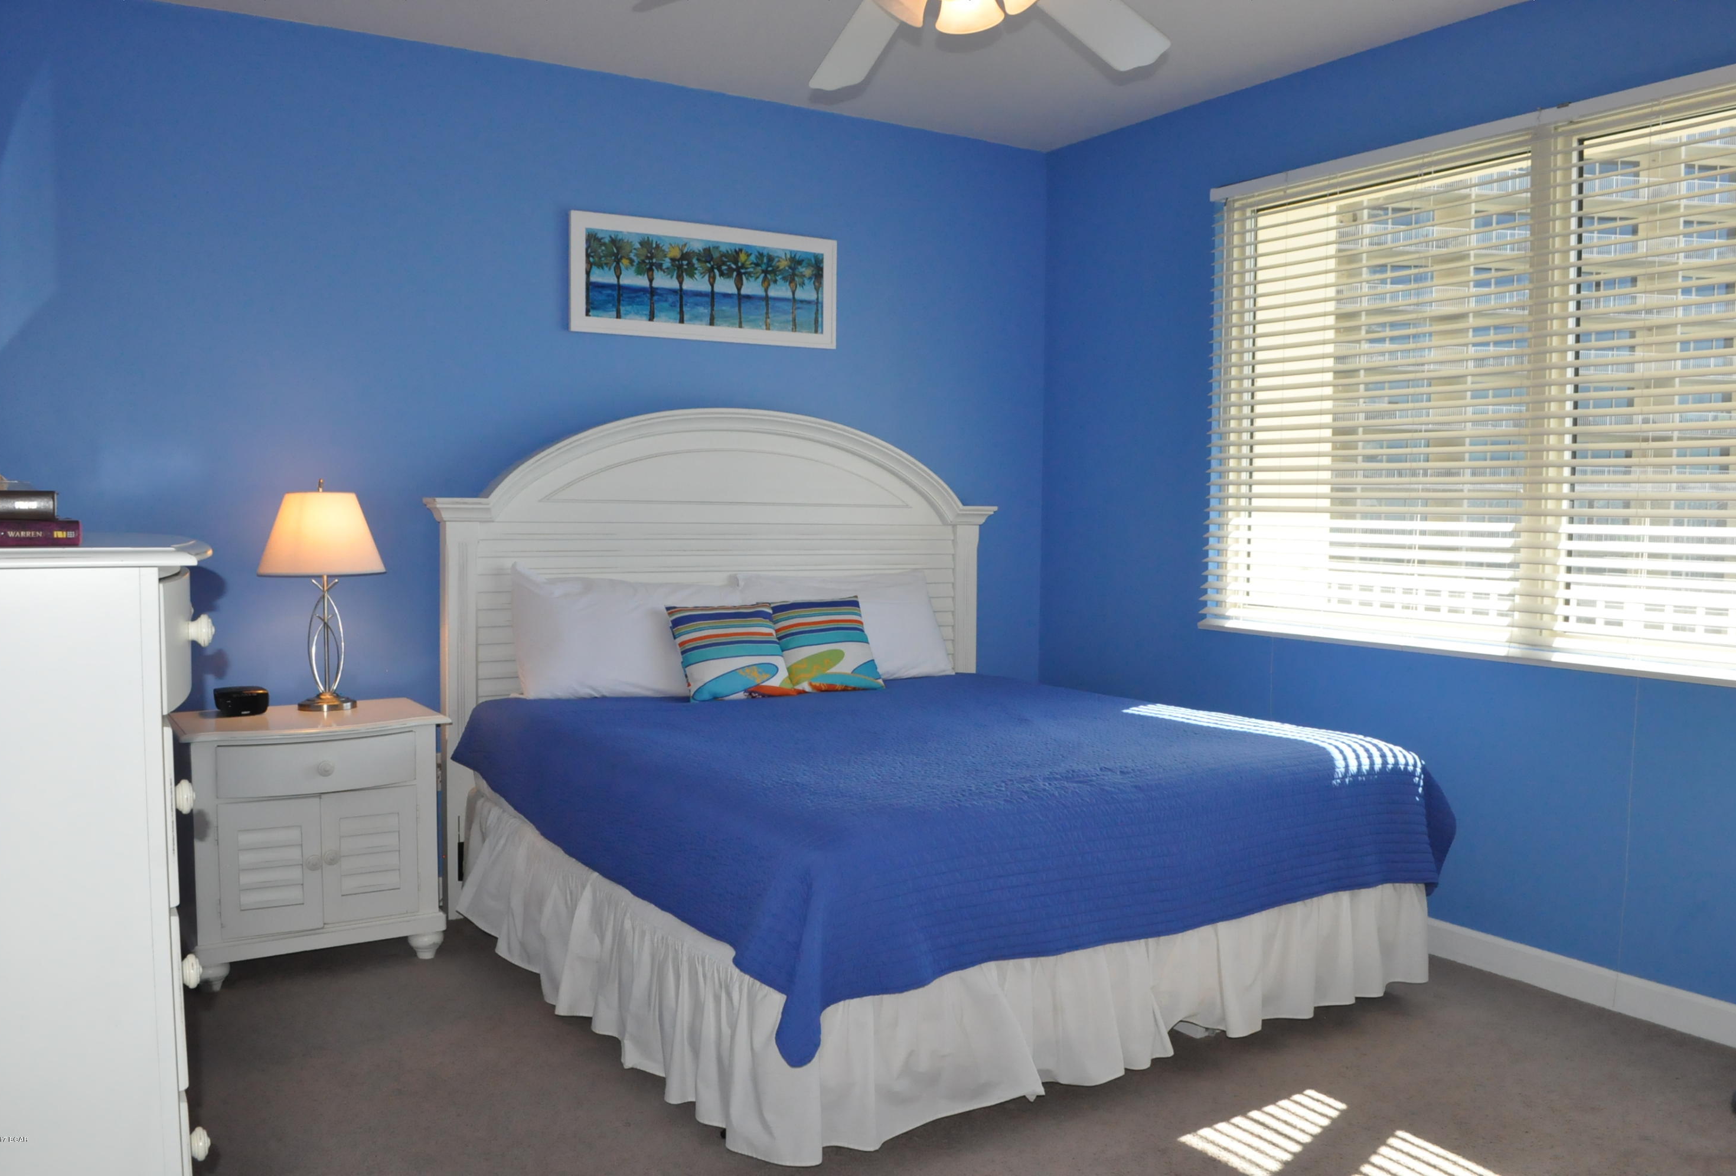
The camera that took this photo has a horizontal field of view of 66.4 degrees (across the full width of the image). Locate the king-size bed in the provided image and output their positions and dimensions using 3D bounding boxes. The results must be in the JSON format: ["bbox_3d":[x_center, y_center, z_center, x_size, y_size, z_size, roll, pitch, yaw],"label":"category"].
[{"bbox_3d":[0.084,0.253,3.860,2.150,1.630,2.020,-2,4,-32],"label":"king-size bed"}]

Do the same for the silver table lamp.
[{"bbox_3d":[-1.599,0.023,3.901,0.356,0.675,0.356,-2,4,-30],"label":"silver table lamp"}]

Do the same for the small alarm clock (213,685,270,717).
[{"bbox_3d":[-1.811,0.325,3.828,0.155,0.078,0.100,-2,4,-30],"label":"small alarm clock"}]

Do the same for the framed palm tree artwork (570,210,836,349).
[{"bbox_3d":[-0.548,-1.044,4.574,0.980,0.382,0.035,-2,4,-30],"label":"framed palm tree artwork"}]

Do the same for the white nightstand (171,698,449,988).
[{"bbox_3d":[-1.595,0.714,3.786,0.690,0.690,0.480,-2,4,-30],"label":"white nightstand"}]

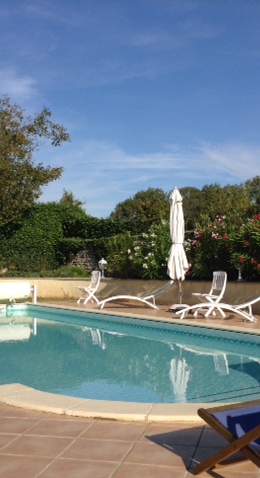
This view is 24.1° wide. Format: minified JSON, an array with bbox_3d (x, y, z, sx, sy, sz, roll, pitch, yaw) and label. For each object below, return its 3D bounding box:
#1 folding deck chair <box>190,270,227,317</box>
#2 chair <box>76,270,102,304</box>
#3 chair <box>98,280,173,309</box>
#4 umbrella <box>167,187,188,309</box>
[{"bbox_3d":[1.492,1.033,11.565,0.570,0.870,0.440,1,-3,-27],"label":"folding deck chair"},{"bbox_3d":[-1.046,1.259,16.061,0.570,0.870,0.440,1,-3,-29],"label":"chair"},{"bbox_3d":[0.155,1.275,14.108,1.770,0.640,0.630,-1,-2,2],"label":"chair"},{"bbox_3d":[1.062,0.201,13.604,0.500,2.720,0.500,-1,-2,0],"label":"umbrella"}]

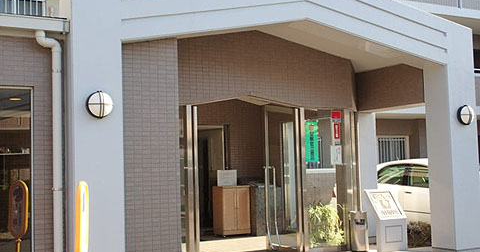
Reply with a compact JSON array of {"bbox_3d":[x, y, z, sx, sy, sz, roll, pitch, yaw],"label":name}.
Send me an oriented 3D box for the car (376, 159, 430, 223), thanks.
[{"bbox_3d":[3.740,1.318,12.341,1.700,1.430,4.450,1,-4,-30],"label":"car"}]

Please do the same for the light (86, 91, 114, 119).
[{"bbox_3d":[-1.391,-0.210,6.665,0.270,0.275,0.120,1,-4,-30],"label":"light"}]

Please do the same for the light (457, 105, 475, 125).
[{"bbox_3d":[3.166,-0.149,9.280,0.270,0.275,0.120,1,-4,-30],"label":"light"}]

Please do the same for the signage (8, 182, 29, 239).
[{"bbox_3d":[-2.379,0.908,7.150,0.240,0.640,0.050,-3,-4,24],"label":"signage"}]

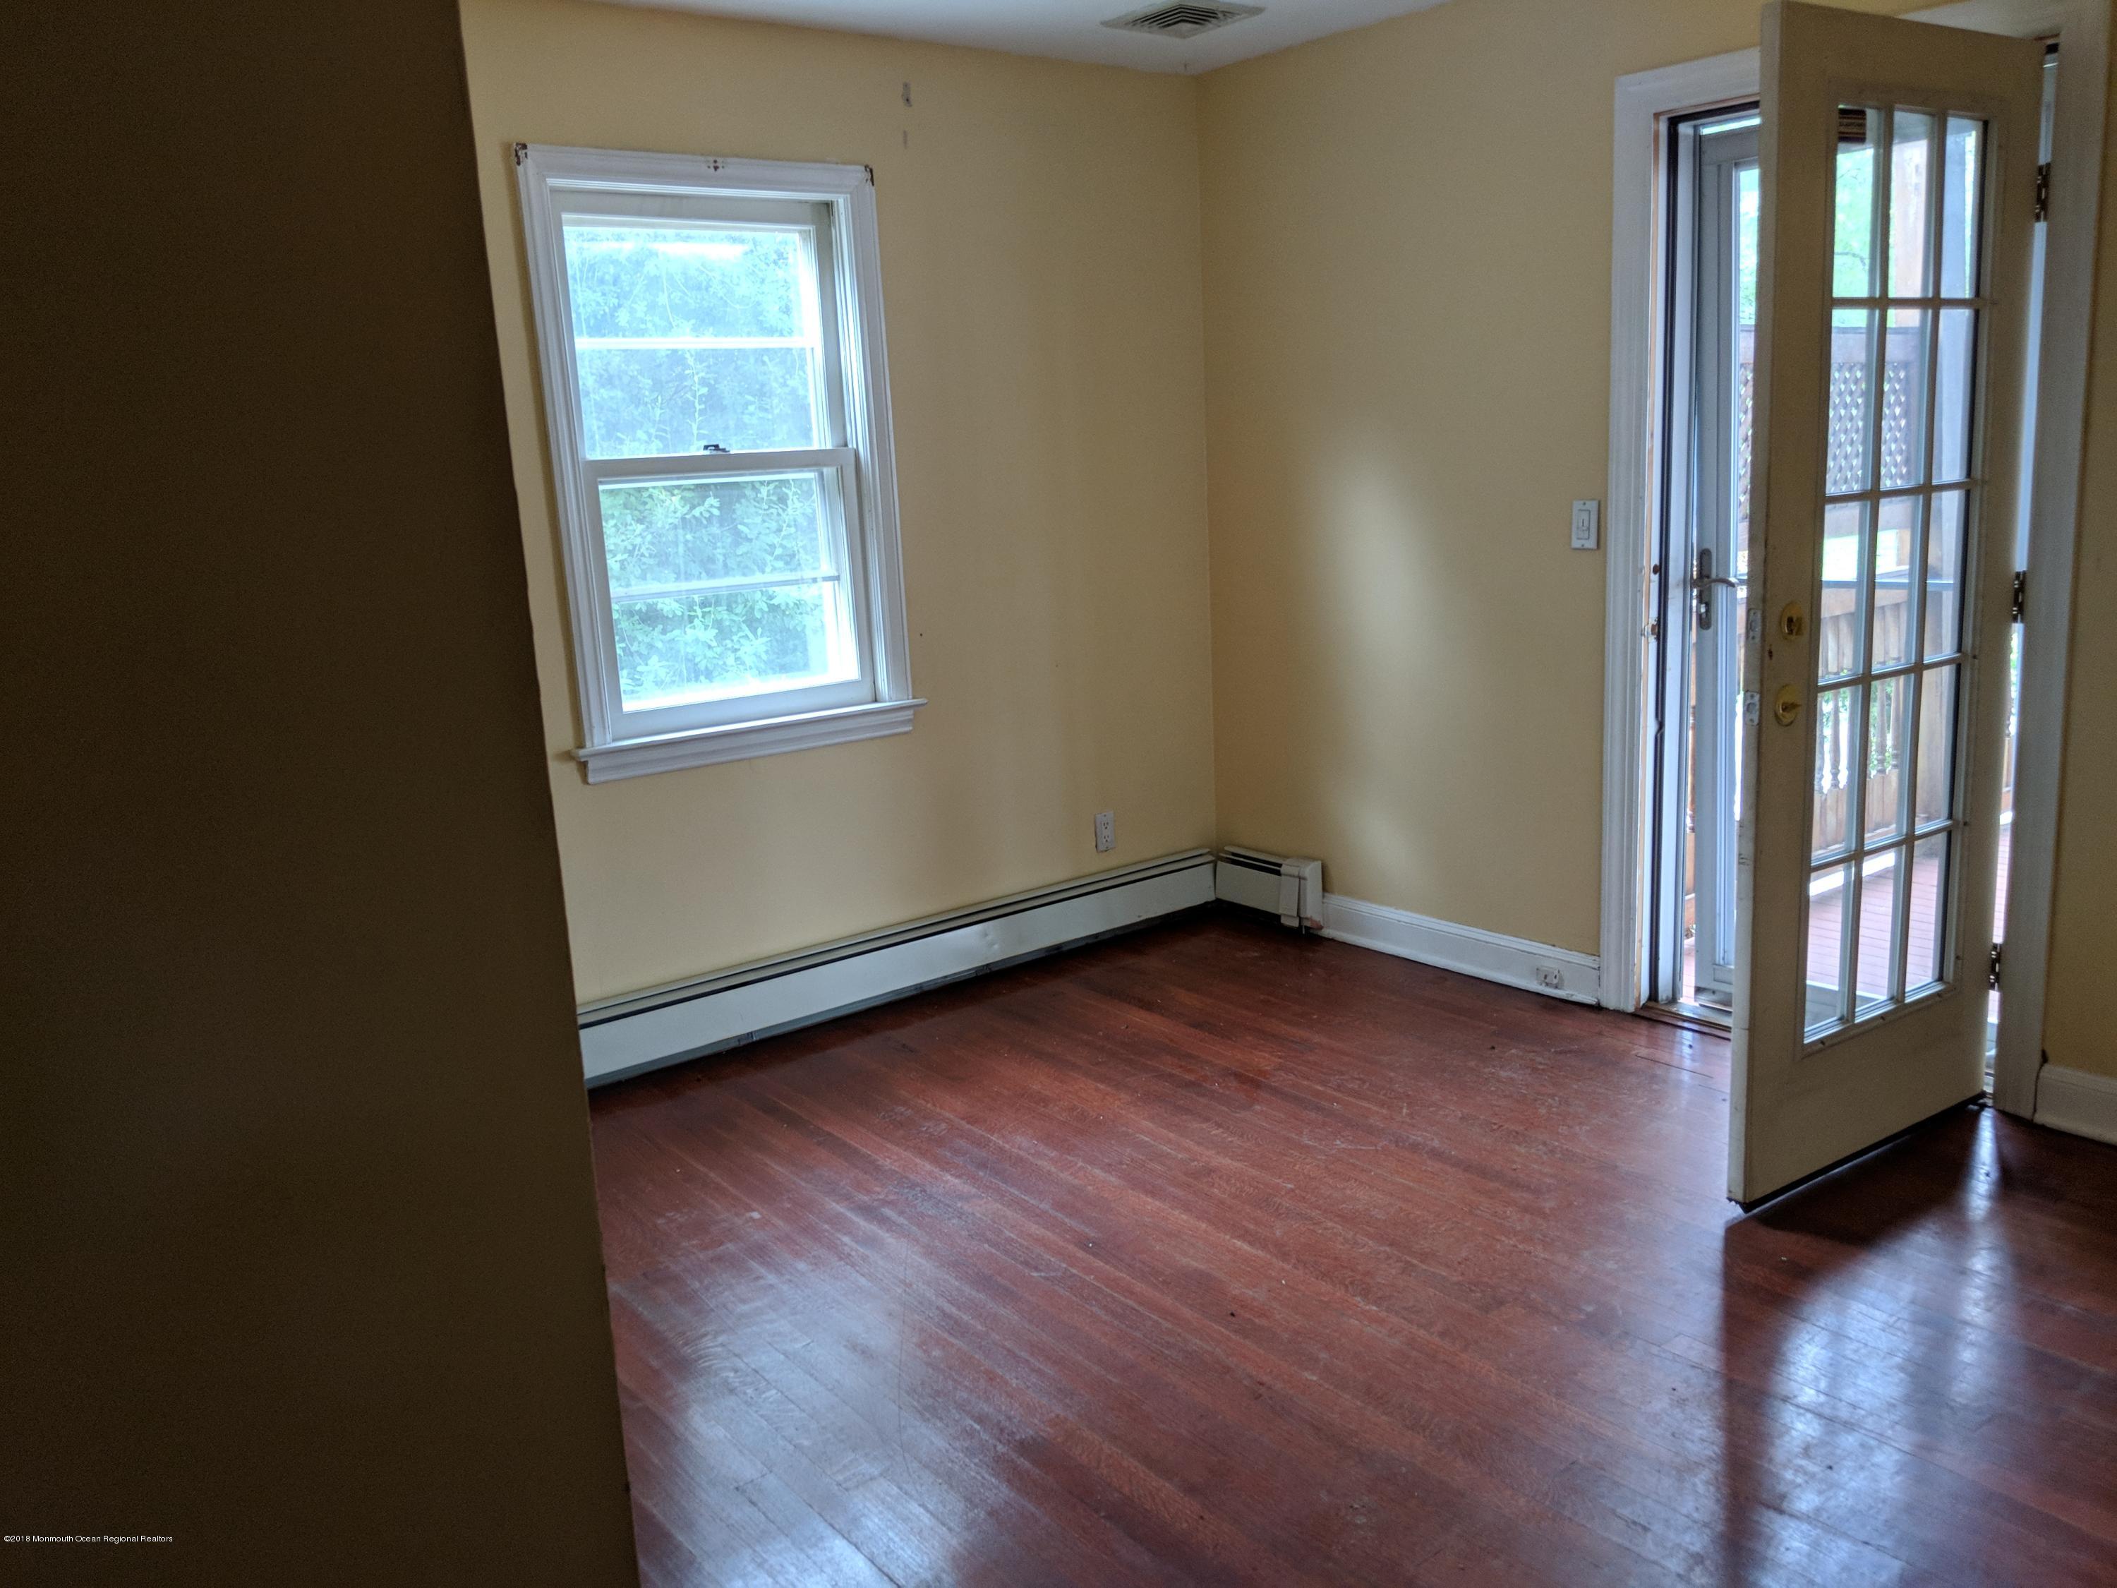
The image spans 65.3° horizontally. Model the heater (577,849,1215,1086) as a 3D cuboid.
[{"bbox_3d":[-0.340,0.443,4.507,2.090,0.193,0.071,-12,15,-36],"label":"heater"}]

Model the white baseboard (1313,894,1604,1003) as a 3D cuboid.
[{"bbox_3d":[1.070,0.410,4.452,0.029,0.123,0.905,-12,15,-36],"label":"white baseboard"}]

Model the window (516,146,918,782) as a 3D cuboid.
[{"bbox_3d":[-0.793,-0.796,4.020,0.955,1.423,0.115,-12,15,-36],"label":"window"}]

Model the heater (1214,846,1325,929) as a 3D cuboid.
[{"bbox_3d":[0.643,0.283,4.959,0.070,0.203,0.430,-12,15,-36],"label":"heater"}]

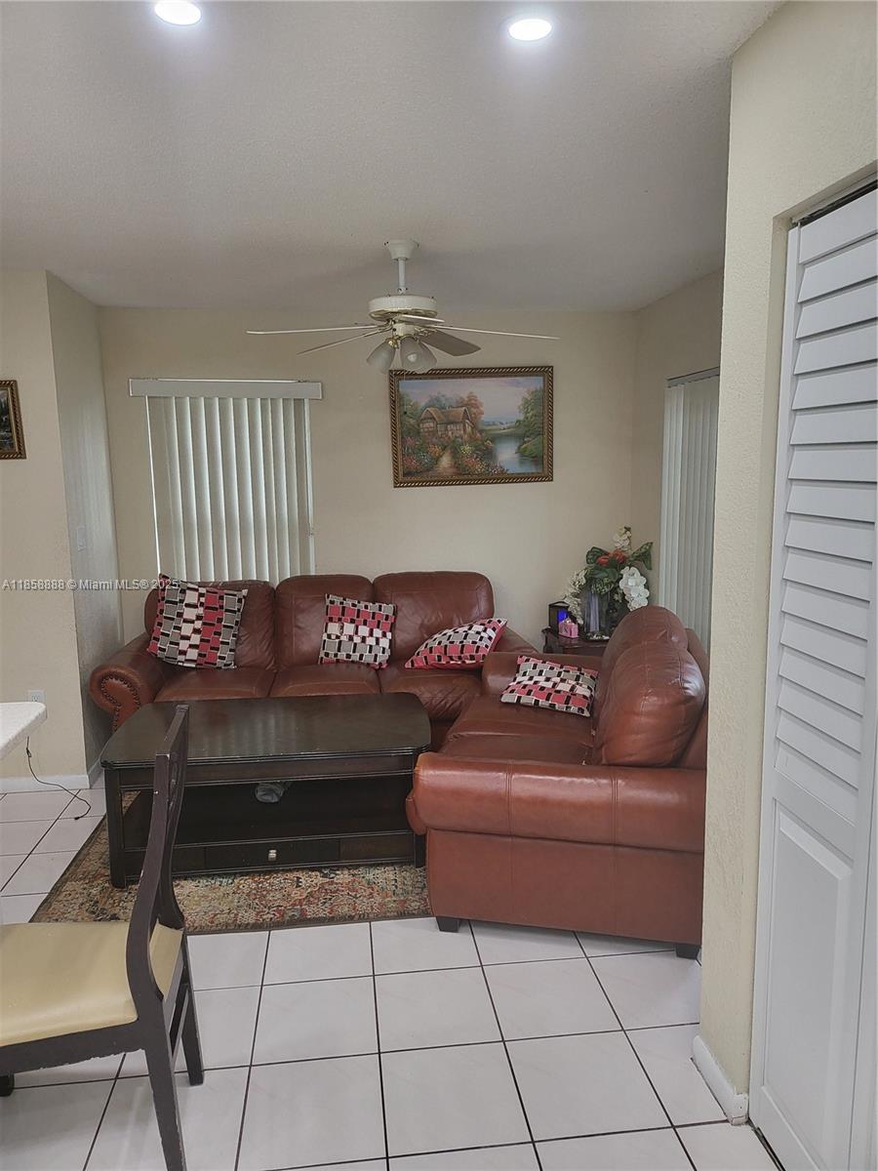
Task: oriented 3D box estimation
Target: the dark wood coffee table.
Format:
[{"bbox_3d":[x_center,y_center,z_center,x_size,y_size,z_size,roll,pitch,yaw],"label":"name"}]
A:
[{"bbox_3d":[-0.660,0.813,3.417,1.235,0.487,0.780,-1,8,-6],"label":"dark wood coffee table"}]

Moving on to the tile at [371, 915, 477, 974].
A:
[{"bbox_3d":[-0.054,1.179,2.685,0.332,0.010,0.332,-2,8,-7],"label":"tile"}]

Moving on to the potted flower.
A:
[{"bbox_3d":[0.928,-0.013,4.506,0.470,0.610,0.420,-2,8,-7],"label":"potted flower"}]

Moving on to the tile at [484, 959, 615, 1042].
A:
[{"bbox_3d":[0.324,1.216,2.395,0.332,0.010,0.332,-2,8,-7],"label":"tile"}]

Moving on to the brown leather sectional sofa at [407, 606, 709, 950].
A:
[{"bbox_3d":[0.536,0.599,3.316,0.960,0.950,1.620,1,8,12],"label":"brown leather sectional sofa"}]

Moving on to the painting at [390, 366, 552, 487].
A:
[{"bbox_3d":[0.200,-0.939,4.780,0.955,0.665,0.040,-3,8,-7],"label":"painting"}]

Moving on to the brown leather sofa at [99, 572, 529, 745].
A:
[{"bbox_3d":[-0.617,0.454,4.382,2.180,0.950,0.950,-2,8,-7],"label":"brown leather sofa"}]

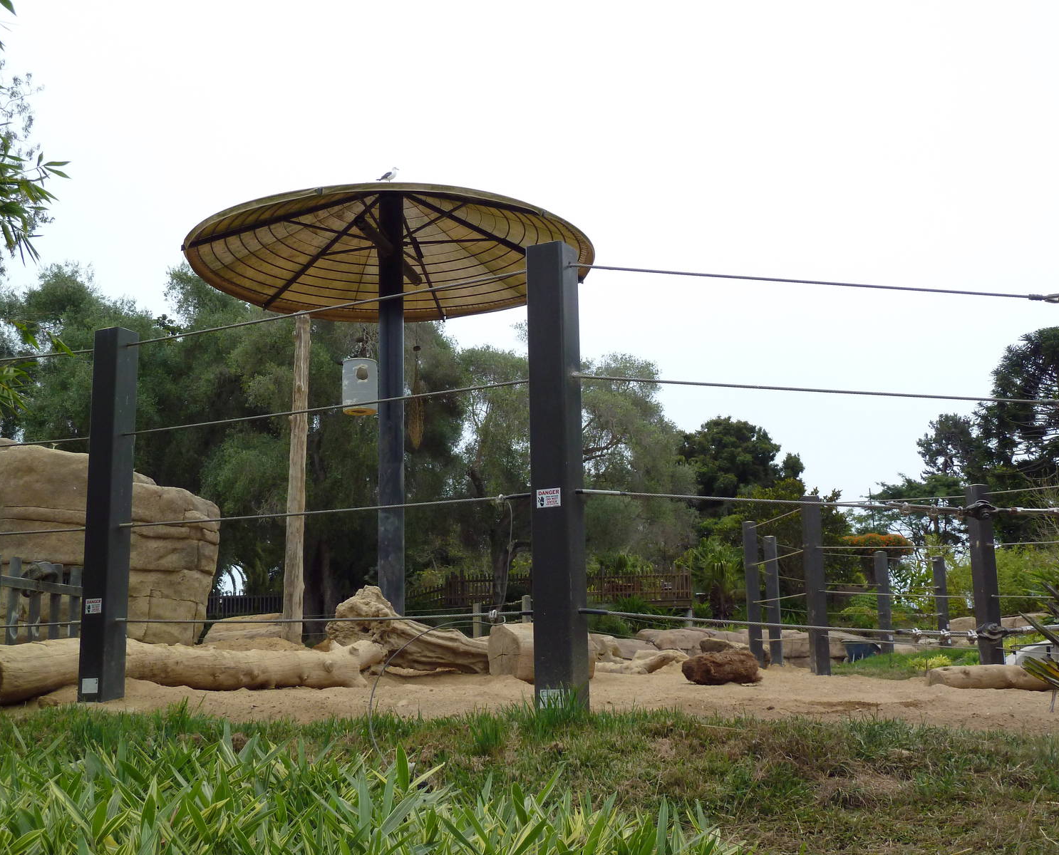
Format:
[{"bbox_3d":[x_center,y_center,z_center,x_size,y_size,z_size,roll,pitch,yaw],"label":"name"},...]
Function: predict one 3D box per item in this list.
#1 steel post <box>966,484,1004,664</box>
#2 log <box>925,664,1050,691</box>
[{"bbox_3d":[5.409,1.895,16.352,0.203,2.420,0.203,3,-12,-20],"label":"steel post"},{"bbox_3d":[4.892,2.646,14.616,1.460,0.267,0.280,1,-12,-12],"label":"log"}]

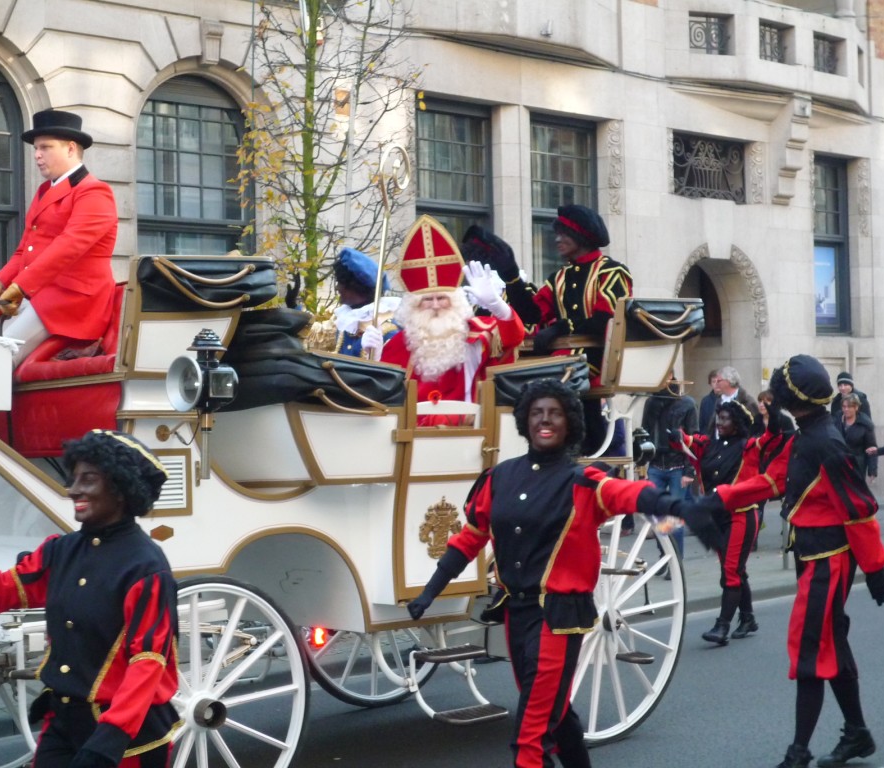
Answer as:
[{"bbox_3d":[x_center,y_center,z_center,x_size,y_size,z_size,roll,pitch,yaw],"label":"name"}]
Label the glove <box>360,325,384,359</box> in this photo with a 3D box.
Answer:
[{"bbox_3d":[-0.315,-0.188,7.500,0.100,0.165,0.110,-2,-2,18],"label":"glove"}]

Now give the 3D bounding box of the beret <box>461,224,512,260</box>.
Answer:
[{"bbox_3d":[0.253,-0.786,9.200,0.290,0.170,0.280,18,-1,0],"label":"beret"}]

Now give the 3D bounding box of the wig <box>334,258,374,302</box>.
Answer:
[{"bbox_3d":[-0.444,-0.548,8.600,0.260,0.240,0.250,-1,-1,21],"label":"wig"}]

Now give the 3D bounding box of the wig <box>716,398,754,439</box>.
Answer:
[{"bbox_3d":[2.048,0.242,11.600,0.270,0.260,0.260,-1,-1,-37],"label":"wig"}]

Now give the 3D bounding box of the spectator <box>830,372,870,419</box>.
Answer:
[{"bbox_3d":[4.421,0.748,17.992,0.540,1.750,0.360,-1,-1,14],"label":"spectator"}]

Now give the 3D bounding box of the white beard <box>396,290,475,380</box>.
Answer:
[{"bbox_3d":[-0.034,-0.216,7.550,0.340,0.400,0.240,-1,-2,3],"label":"white beard"}]

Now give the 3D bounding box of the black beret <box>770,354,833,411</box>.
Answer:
[{"bbox_3d":[1.640,0.002,7.600,0.280,0.270,0.270,-2,-1,30],"label":"black beret"}]

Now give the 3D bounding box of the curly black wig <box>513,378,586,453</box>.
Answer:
[{"bbox_3d":[0.369,0.108,5.680,0.255,0.265,0.260,-1,-2,9],"label":"curly black wig"}]

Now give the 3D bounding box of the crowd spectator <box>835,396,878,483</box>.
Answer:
[{"bbox_3d":[4.389,0.912,17.800,0.540,1.610,0.360,-2,-2,29],"label":"crowd spectator"}]

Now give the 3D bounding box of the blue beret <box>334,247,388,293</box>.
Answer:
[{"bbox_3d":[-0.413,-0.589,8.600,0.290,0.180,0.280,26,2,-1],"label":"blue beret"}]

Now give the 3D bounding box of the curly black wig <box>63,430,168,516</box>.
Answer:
[{"bbox_3d":[-0.930,0.258,4.720,0.290,0.250,0.270,-1,-1,-21],"label":"curly black wig"}]

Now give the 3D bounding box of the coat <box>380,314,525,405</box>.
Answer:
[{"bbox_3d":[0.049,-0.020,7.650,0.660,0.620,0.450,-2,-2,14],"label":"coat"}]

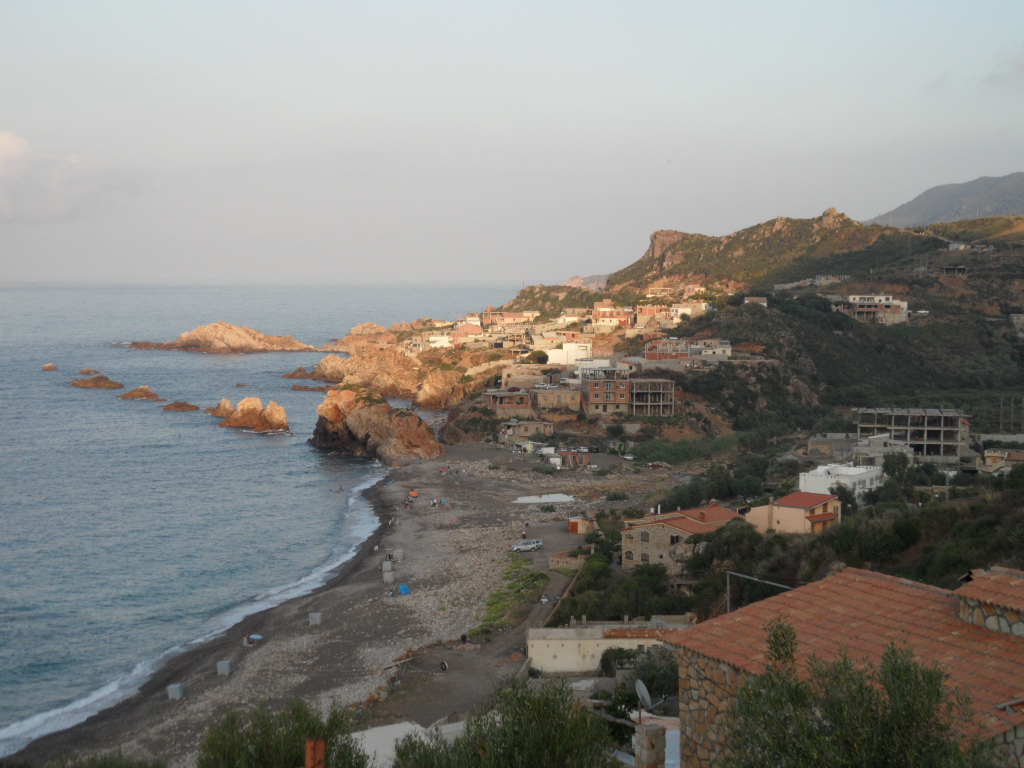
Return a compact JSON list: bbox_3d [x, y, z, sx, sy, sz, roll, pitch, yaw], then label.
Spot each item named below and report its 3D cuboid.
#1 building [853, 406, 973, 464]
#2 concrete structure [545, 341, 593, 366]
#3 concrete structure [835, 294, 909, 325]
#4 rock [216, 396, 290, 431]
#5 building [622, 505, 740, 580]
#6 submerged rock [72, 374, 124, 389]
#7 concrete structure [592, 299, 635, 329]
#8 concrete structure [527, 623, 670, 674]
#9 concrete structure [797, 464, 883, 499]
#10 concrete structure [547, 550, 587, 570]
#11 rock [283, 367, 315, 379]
[{"bbox_3d":[88.540,11.340,394.350,23.300,10.200,15.500,1,3,11],"label":"building"},{"bbox_3d":[17.540,-9.280,541.390,13.000,7.000,10.000,1,4,17],"label":"concrete structure"},{"bbox_3d":[135.810,-28.240,670.500,26.000,10.800,12.000,1,3,9],"label":"concrete structure"},{"bbox_3d":[-81.170,9.330,559.520,21.000,9.500,15.000,-1,3,-9],"label":"rock"},{"bbox_3d":[24.760,23.090,257.800,12.500,8.000,12.500,3,5,42],"label":"building"},{"bbox_3d":[-176.400,-0.950,756.250,21.000,5.000,11.000,0,3,0],"label":"submerged rock"},{"bbox_3d":[39.890,-27.810,697.570,14.000,10.500,11.000,1,3,14],"label":"concrete structure"},{"bbox_3d":[9.620,28.630,193.020,15.500,4.200,8.000,0,3,2],"label":"concrete structure"},{"bbox_3d":[60.540,18.030,325.620,10.500,5.800,15.000,2,4,30],"label":"concrete structure"},{"bbox_3d":[8.740,27.160,274.570,5.000,1.800,5.200,2,4,25],"label":"concrete structure"},{"bbox_3d":[-100.090,-5.370,832.120,14.500,4.900,8.500,0,3,0],"label":"rock"}]

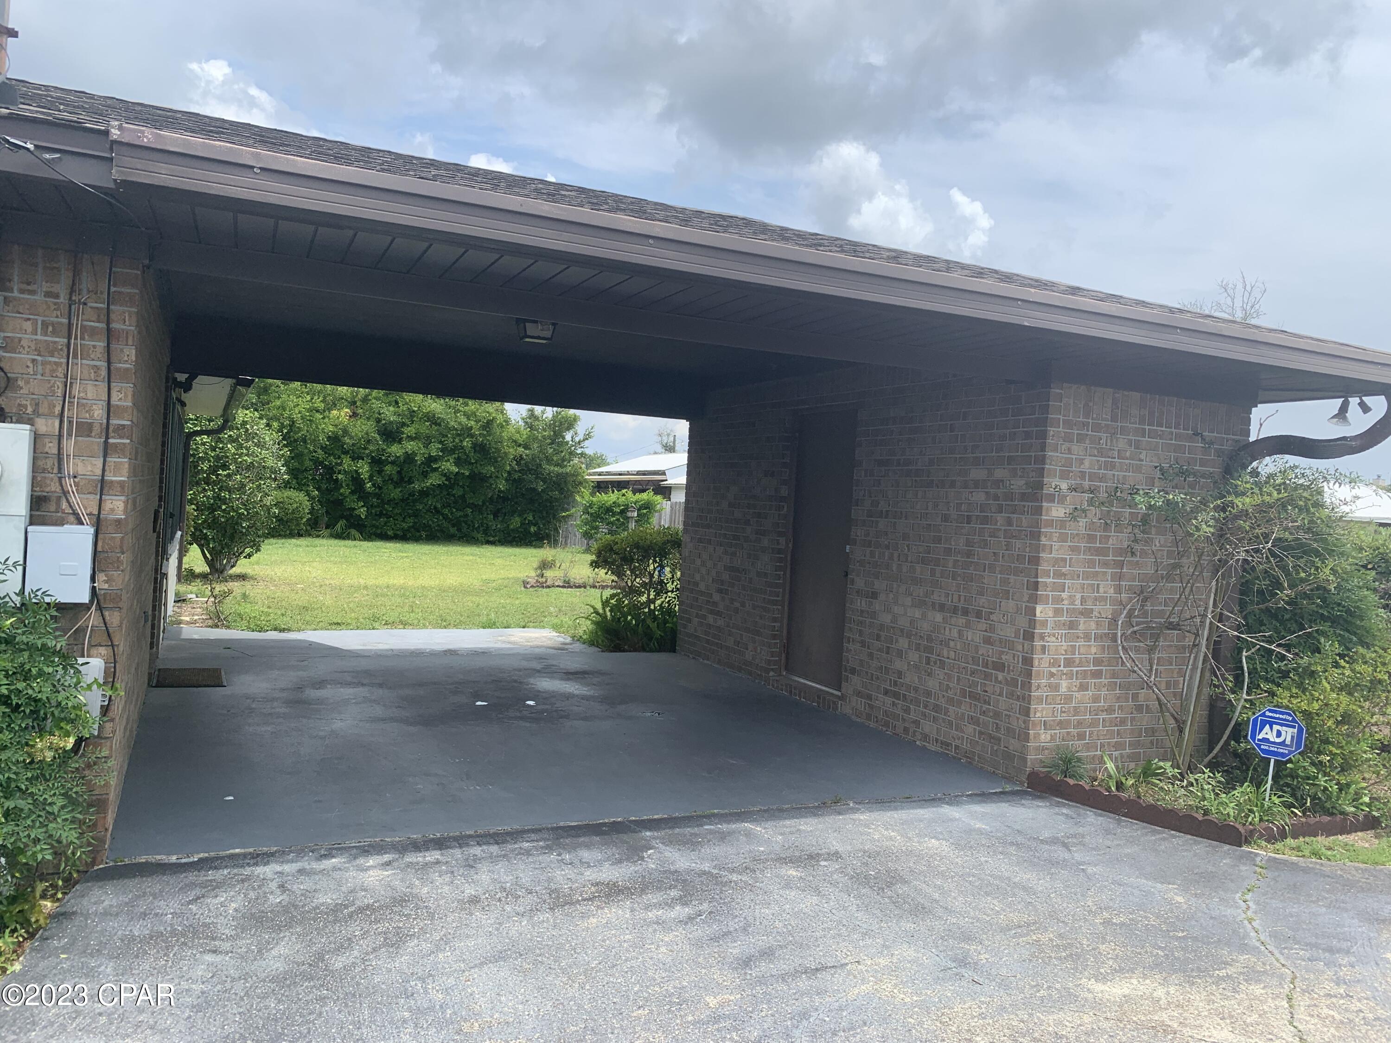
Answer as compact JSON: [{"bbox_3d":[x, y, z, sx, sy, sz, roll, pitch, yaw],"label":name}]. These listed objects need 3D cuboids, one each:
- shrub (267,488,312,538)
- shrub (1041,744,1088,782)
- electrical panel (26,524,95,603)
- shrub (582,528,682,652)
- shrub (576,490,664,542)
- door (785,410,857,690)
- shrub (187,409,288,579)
[{"bbox_3d":[-10.155,-0.203,26.000,1.250,1.250,1.200,3,1,-24],"label":"shrub"},{"bbox_3d":[1.956,1.282,5.540,0.240,0.180,0.220,3,1,-24],"label":"shrub"},{"bbox_3d":[-2.229,0.149,3.670,0.200,0.265,0.090,3,1,-24],"label":"electrical panel"},{"bbox_3d":[-0.595,0.650,10.500,1.120,1.220,1.100,3,1,-24],"label":"shrub"},{"bbox_3d":[-2.096,-0.106,29.000,2.500,1.550,1.900,3,1,-24],"label":"shrub"},{"bbox_3d":[0.952,0.205,7.728,0.080,2.030,0.860,3,1,-24],"label":"door"},{"bbox_3d":[-6.699,-0.401,15.100,1.600,2.400,1.600,3,1,-24],"label":"shrub"}]

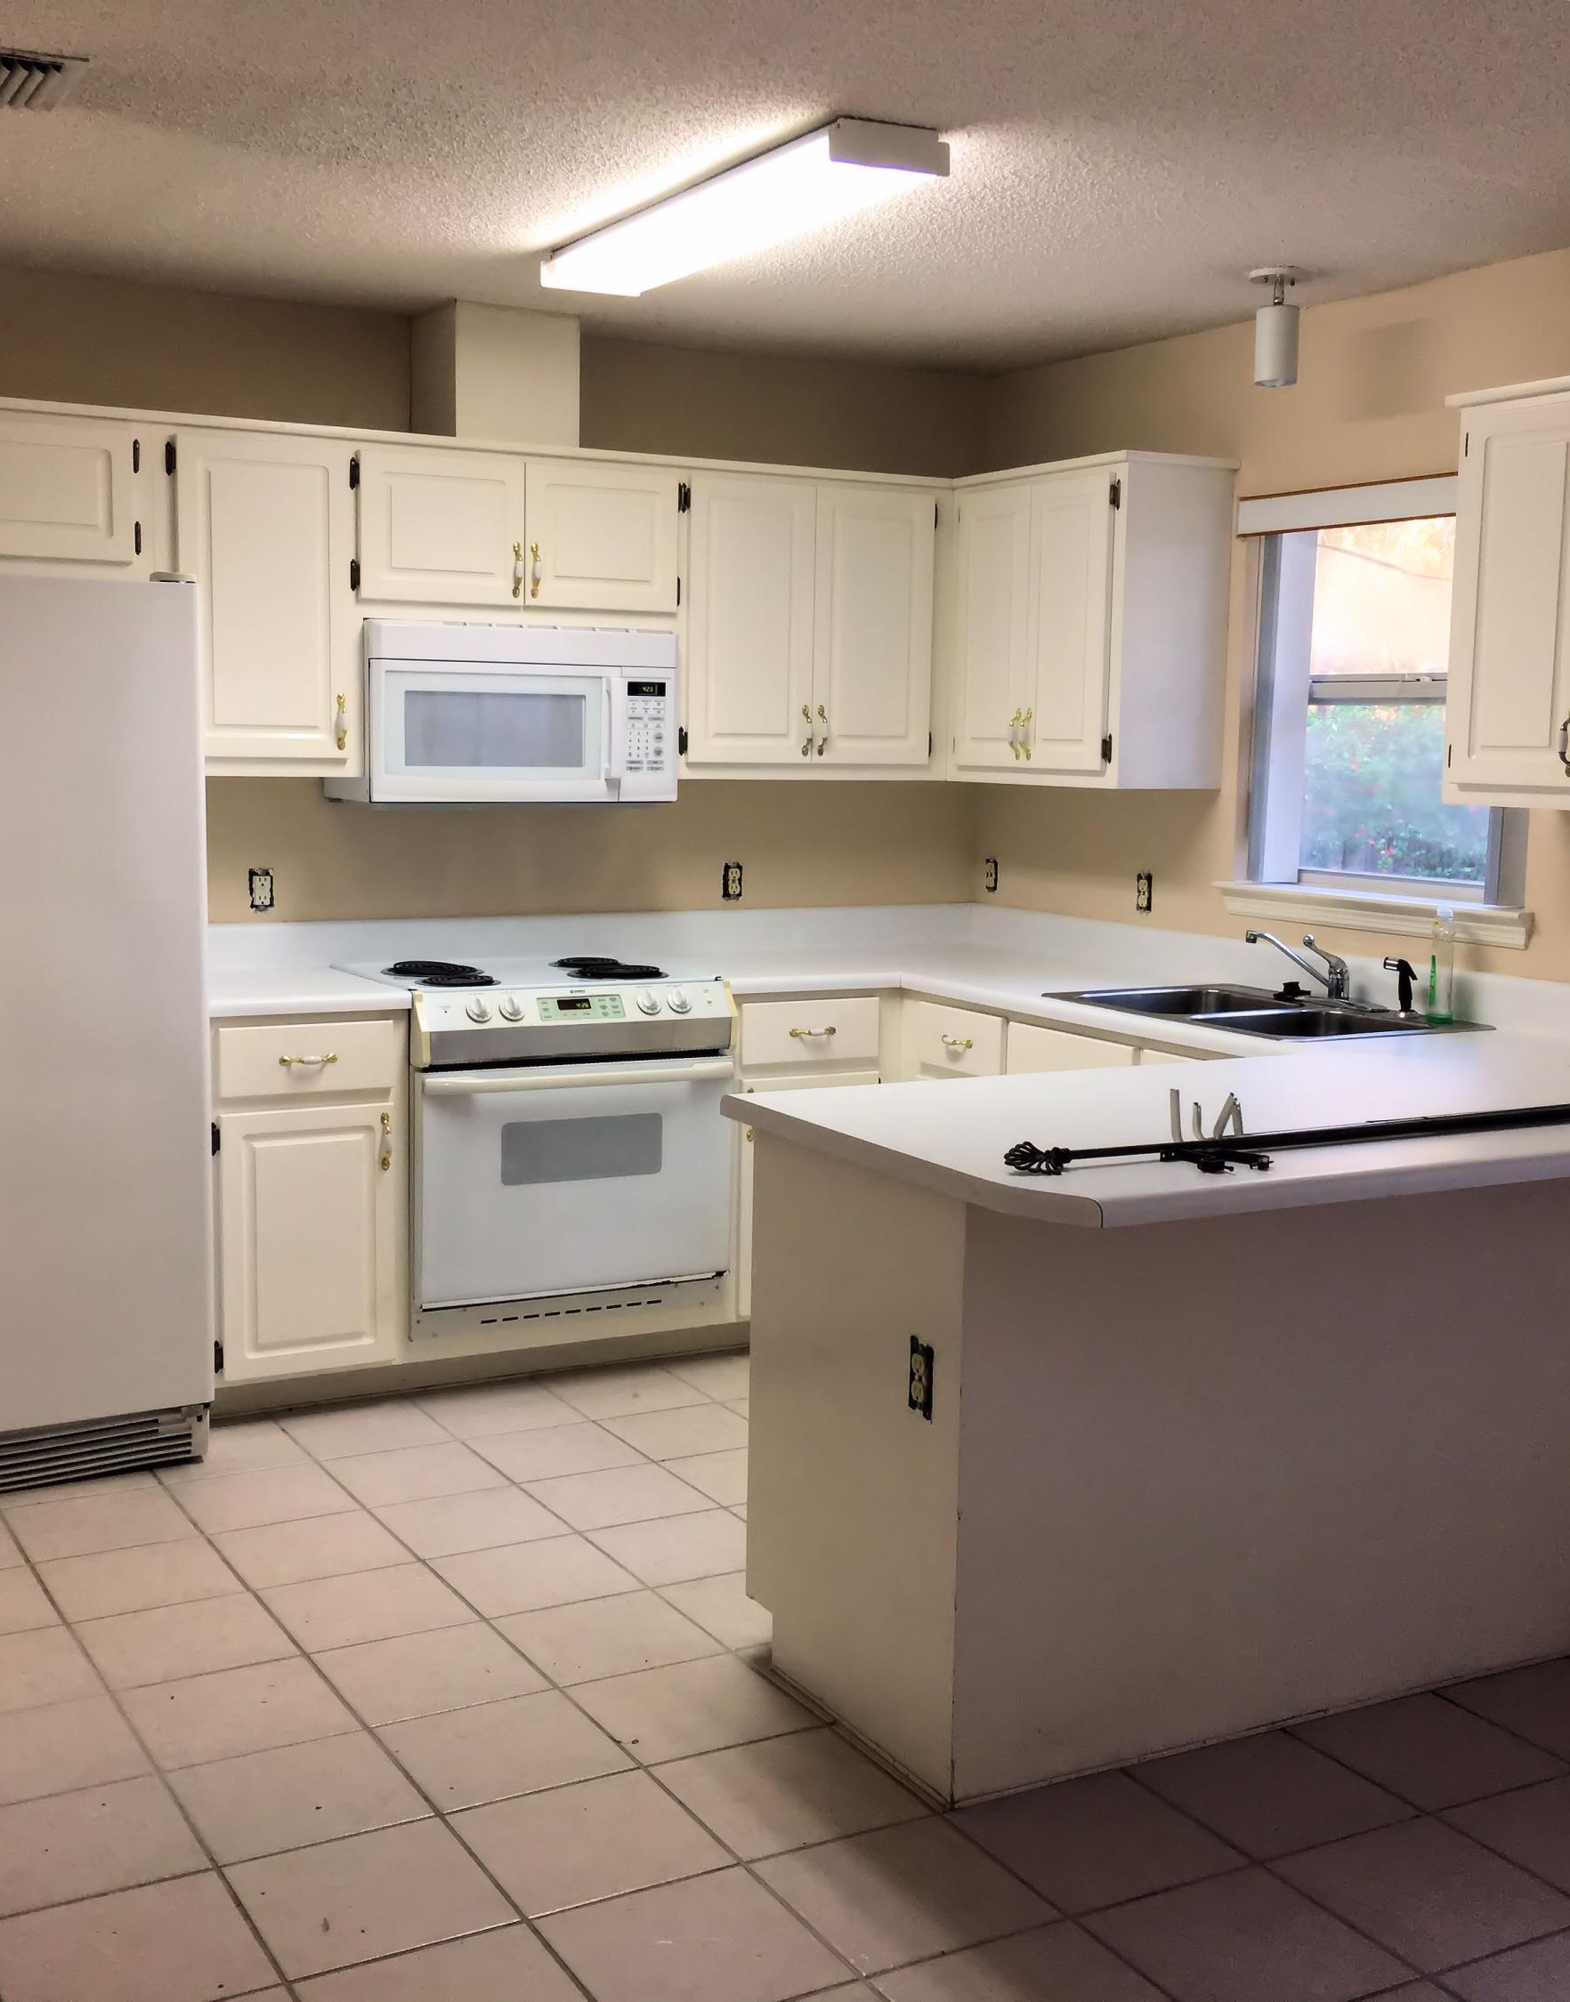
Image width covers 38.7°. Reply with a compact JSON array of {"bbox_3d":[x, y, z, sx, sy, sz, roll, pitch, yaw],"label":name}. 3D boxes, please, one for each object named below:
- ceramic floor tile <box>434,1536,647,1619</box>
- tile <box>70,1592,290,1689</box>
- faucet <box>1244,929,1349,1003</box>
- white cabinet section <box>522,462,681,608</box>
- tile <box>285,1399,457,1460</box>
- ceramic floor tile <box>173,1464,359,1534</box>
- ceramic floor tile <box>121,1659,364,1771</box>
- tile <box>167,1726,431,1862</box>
[{"bbox_3d":[-0.440,1.014,3.934,0.298,0.012,0.298,-3,8,-29],"label":"ceramic floor tile"},{"bbox_3d":[-0.976,1.042,3.645,0.295,0.010,0.295,-3,8,-29],"label":"tile"},{"bbox_3d":[1.100,-0.074,4.791,0.251,0.156,0.080,-2,7,-21],"label":"faucet"},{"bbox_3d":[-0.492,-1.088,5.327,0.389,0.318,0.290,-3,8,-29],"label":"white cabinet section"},{"bbox_3d":[-0.891,0.917,4.745,0.295,0.010,0.295,-3,8,-29],"label":"tile"},{"bbox_3d":[-1.003,0.965,4.327,0.291,0.010,0.291,-3,8,-29],"label":"ceramic floor tile"},{"bbox_3d":[-0.822,1.073,3.366,0.298,0.012,0.298,-3,8,-29],"label":"ceramic floor tile"},{"bbox_3d":[-0.676,1.106,3.105,0.298,0.012,0.298,-3,8,-29],"label":"tile"}]

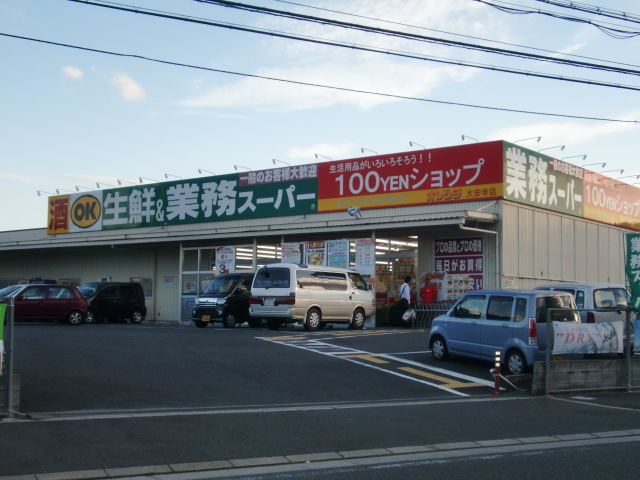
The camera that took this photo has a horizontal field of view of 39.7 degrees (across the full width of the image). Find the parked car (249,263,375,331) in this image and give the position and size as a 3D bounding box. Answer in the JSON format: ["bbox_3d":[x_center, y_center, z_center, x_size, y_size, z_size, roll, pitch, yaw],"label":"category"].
[{"bbox_3d":[-0.073,1.827,27.814,1.700,1.970,4.750,-3,-6,35],"label":"parked car"}]

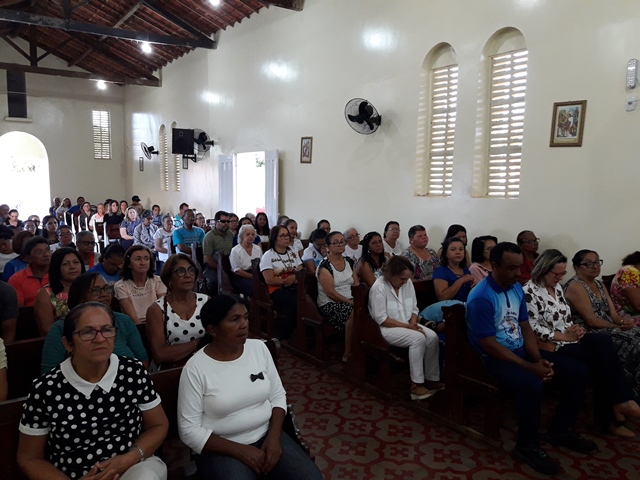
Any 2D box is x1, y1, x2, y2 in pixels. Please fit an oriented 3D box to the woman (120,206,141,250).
[{"bbox_3d":[-3.402,-0.005,9.537,0.450,1.190,0.600,-4,7,-36],"label":"woman"}]

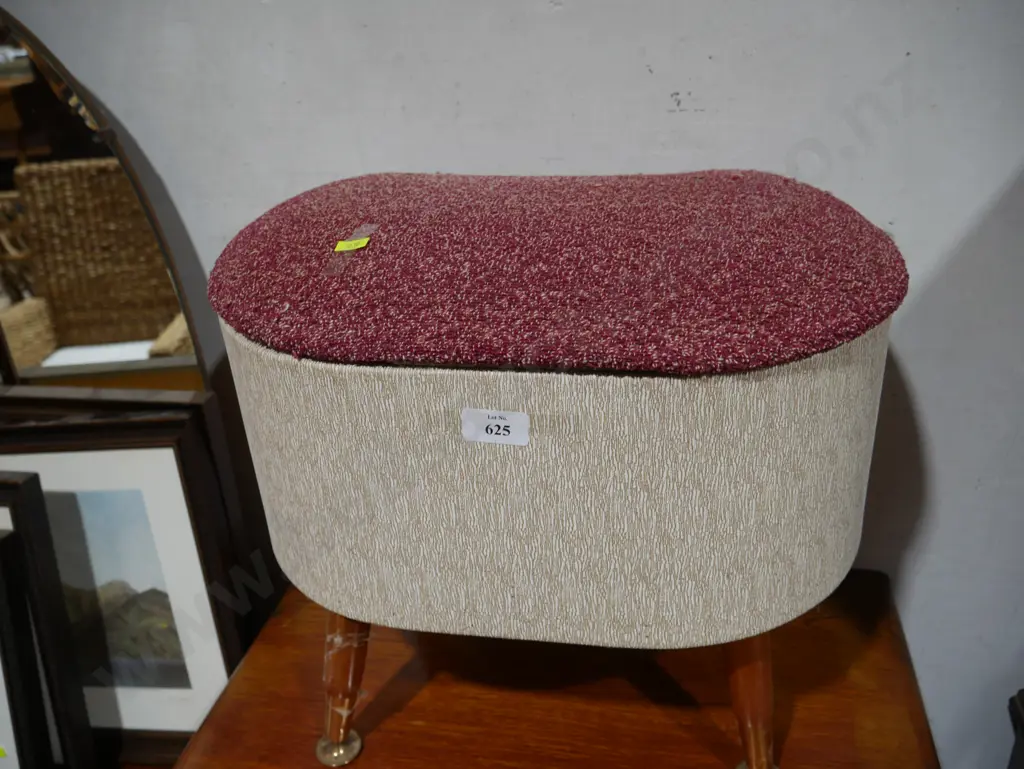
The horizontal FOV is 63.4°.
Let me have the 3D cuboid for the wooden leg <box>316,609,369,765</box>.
[{"bbox_3d":[-0.127,0.210,0.639,0.036,0.168,0.036,9,13,7],"label":"wooden leg"}]

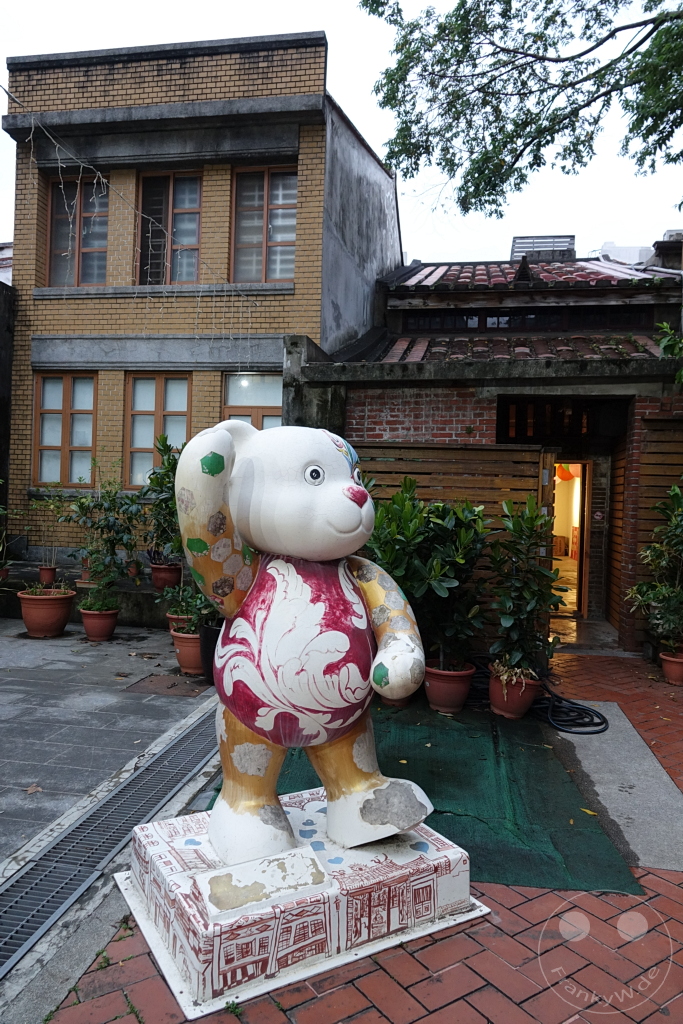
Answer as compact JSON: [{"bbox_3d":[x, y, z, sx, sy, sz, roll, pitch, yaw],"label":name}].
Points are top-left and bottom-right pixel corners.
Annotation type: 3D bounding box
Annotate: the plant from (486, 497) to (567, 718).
[{"bbox_3d":[1.315,0.659,4.854,0.580,1.550,0.570,2,0,9],"label":"plant"}]

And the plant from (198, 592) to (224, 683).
[{"bbox_3d":[-0.931,0.938,5.129,0.344,0.652,0.332,2,-1,9],"label":"plant"}]

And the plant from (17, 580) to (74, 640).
[{"bbox_3d":[-2.988,0.959,6.927,0.600,0.540,0.600,2,0,9],"label":"plant"}]

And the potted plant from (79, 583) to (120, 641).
[{"bbox_3d":[-2.354,0.958,6.641,0.406,0.541,0.400,2,-1,9],"label":"potted plant"}]

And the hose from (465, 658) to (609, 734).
[{"bbox_3d":[1.333,1.300,4.938,0.950,0.260,1.000,2,0,9],"label":"hose"}]

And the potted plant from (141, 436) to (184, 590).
[{"bbox_3d":[-1.892,-0.005,7.380,0.566,1.673,0.541,2,-1,9],"label":"potted plant"}]

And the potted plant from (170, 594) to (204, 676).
[{"bbox_3d":[-1.218,1.002,5.657,0.410,0.620,0.410,2,0,9],"label":"potted plant"}]

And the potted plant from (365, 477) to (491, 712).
[{"bbox_3d":[0.624,0.568,4.953,0.880,1.670,0.800,2,0,9],"label":"potted plant"}]

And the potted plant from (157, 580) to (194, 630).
[{"bbox_3d":[-1.494,0.977,6.456,0.460,0.630,0.460,2,0,9],"label":"potted plant"}]

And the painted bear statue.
[{"bbox_3d":[-0.146,0.395,2.274,0.861,1.371,0.603,3,-1,-37],"label":"painted bear statue"}]

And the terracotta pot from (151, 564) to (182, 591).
[{"bbox_3d":[-1.880,0.697,7.346,0.335,0.277,0.335,2,-1,0],"label":"terracotta pot"}]

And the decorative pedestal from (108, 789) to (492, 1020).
[{"bbox_3d":[-0.166,1.319,2.570,1.133,0.240,0.865,2,0,-31],"label":"decorative pedestal"}]

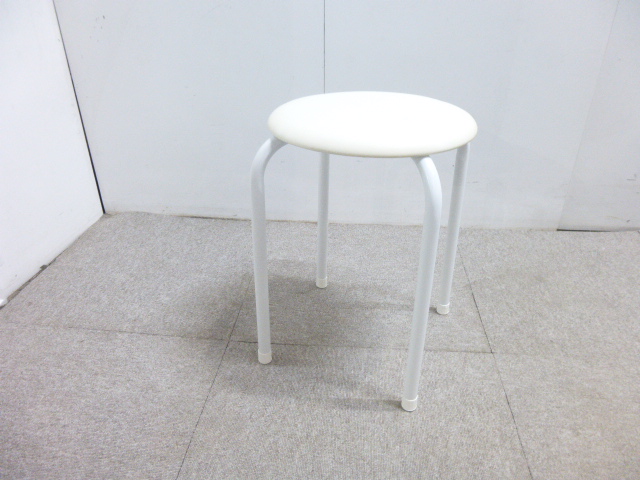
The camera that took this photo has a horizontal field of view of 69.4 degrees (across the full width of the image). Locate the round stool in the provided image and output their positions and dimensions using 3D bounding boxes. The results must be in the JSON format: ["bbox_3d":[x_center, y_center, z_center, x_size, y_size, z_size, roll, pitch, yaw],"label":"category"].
[{"bbox_3d":[0.078,-0.005,0.809,0.315,0.442,0.315,0,30,0],"label":"round stool"}]

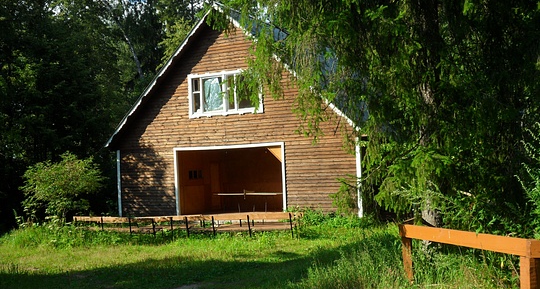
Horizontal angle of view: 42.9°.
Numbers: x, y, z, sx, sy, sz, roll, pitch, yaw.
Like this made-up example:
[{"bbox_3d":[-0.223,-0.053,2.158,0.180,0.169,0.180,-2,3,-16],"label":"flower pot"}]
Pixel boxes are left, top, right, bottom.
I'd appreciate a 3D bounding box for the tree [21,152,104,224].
[{"bbox_3d":[-6.197,1.314,20.500,2.450,2.150,2.200,-2,0,0],"label":"tree"}]

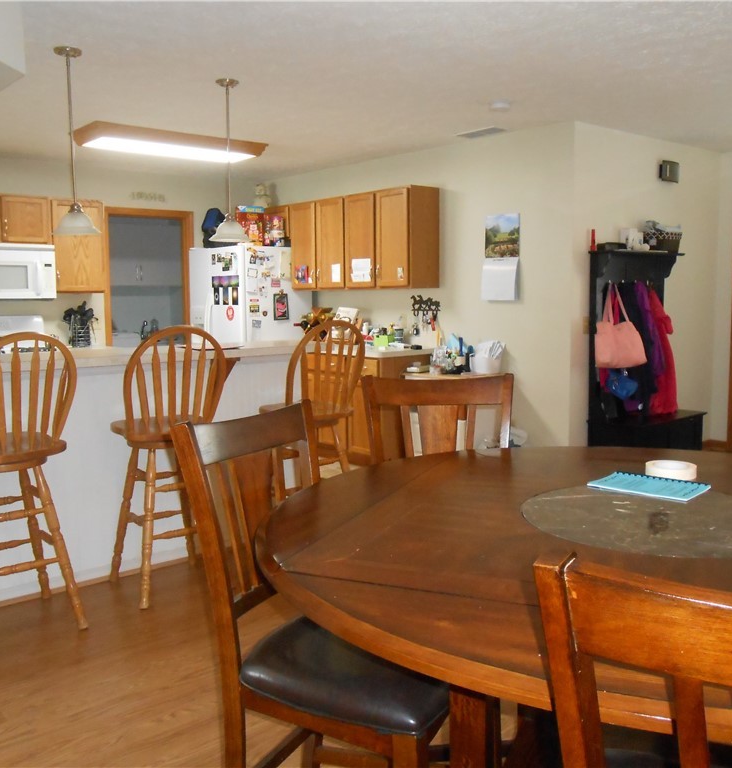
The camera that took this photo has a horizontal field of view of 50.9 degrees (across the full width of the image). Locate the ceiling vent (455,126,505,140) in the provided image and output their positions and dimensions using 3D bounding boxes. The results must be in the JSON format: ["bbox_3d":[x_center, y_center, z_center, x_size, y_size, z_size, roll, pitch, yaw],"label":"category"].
[{"bbox_3d":[0.812,-1.742,5.374,0.170,0.020,0.370,-6,8,-41],"label":"ceiling vent"}]

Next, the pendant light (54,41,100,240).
[{"bbox_3d":[-1.354,-1.106,3.541,0.220,0.825,0.220,-6,9,-40],"label":"pendant light"}]

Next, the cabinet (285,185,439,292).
[{"bbox_3d":[-0.053,-1.156,6.374,0.325,0.757,1.570,-6,9,-40],"label":"cabinet"}]

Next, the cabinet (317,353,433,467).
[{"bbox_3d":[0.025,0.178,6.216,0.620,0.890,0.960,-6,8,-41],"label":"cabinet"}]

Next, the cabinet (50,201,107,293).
[{"bbox_3d":[-2.446,-1.139,6.441,0.420,0.745,0.325,-6,9,-40],"label":"cabinet"}]

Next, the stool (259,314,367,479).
[{"bbox_3d":[-0.288,0.273,3.974,0.470,1.190,0.540,-5,7,-34],"label":"stool"}]

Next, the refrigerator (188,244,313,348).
[{"bbox_3d":[-1.058,-0.370,7.175,0.770,1.755,0.930,-6,9,-40],"label":"refrigerator"}]

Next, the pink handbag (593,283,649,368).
[{"bbox_3d":[1.725,-0.397,5.181,0.405,0.550,0.150,-6,9,-40],"label":"pink handbag"}]

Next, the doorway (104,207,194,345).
[{"bbox_3d":[-1.971,-0.535,7.106,0.851,2.092,0.130,-6,8,-39],"label":"doorway"}]

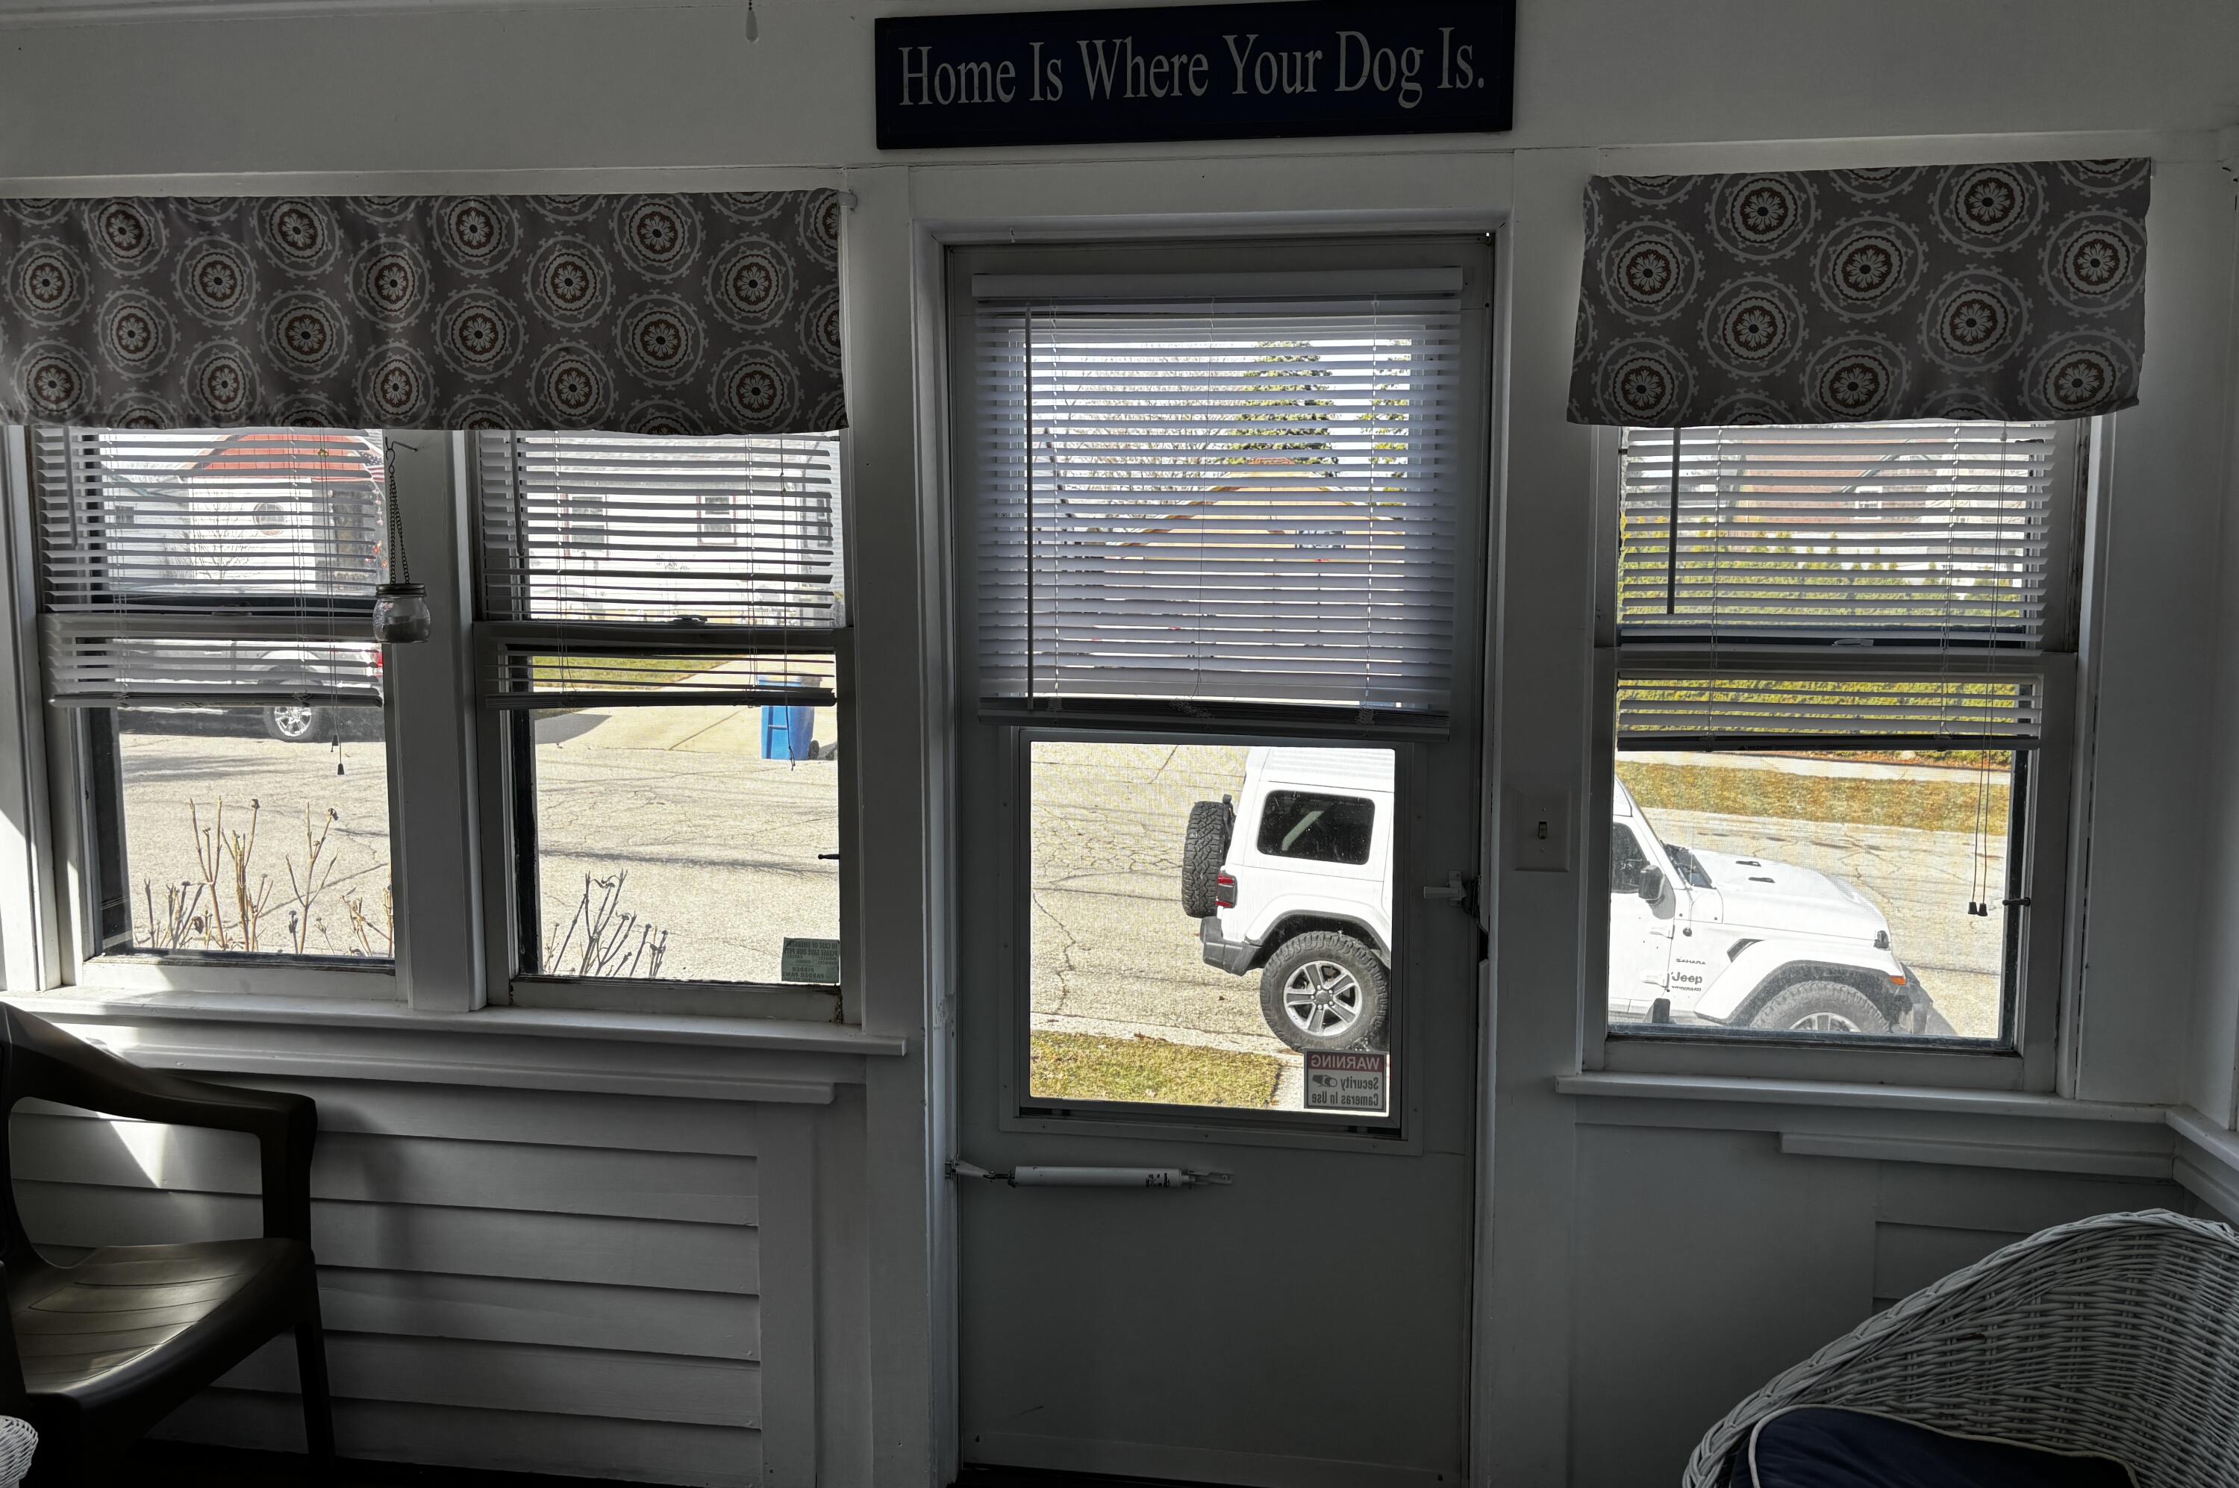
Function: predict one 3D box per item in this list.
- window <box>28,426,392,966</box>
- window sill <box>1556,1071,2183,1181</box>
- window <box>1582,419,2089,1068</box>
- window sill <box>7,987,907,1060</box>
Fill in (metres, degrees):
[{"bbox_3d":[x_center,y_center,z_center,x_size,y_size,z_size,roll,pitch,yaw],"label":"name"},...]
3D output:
[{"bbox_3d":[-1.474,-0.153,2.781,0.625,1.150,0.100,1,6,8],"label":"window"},{"bbox_3d":[1.053,0.544,2.417,0.833,0.108,0.085,1,6,8],"label":"window sill"},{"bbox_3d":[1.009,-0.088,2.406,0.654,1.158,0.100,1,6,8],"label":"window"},{"bbox_3d":[-1.101,0.450,2.742,1.577,0.028,0.100,1,6,8],"label":"window sill"}]

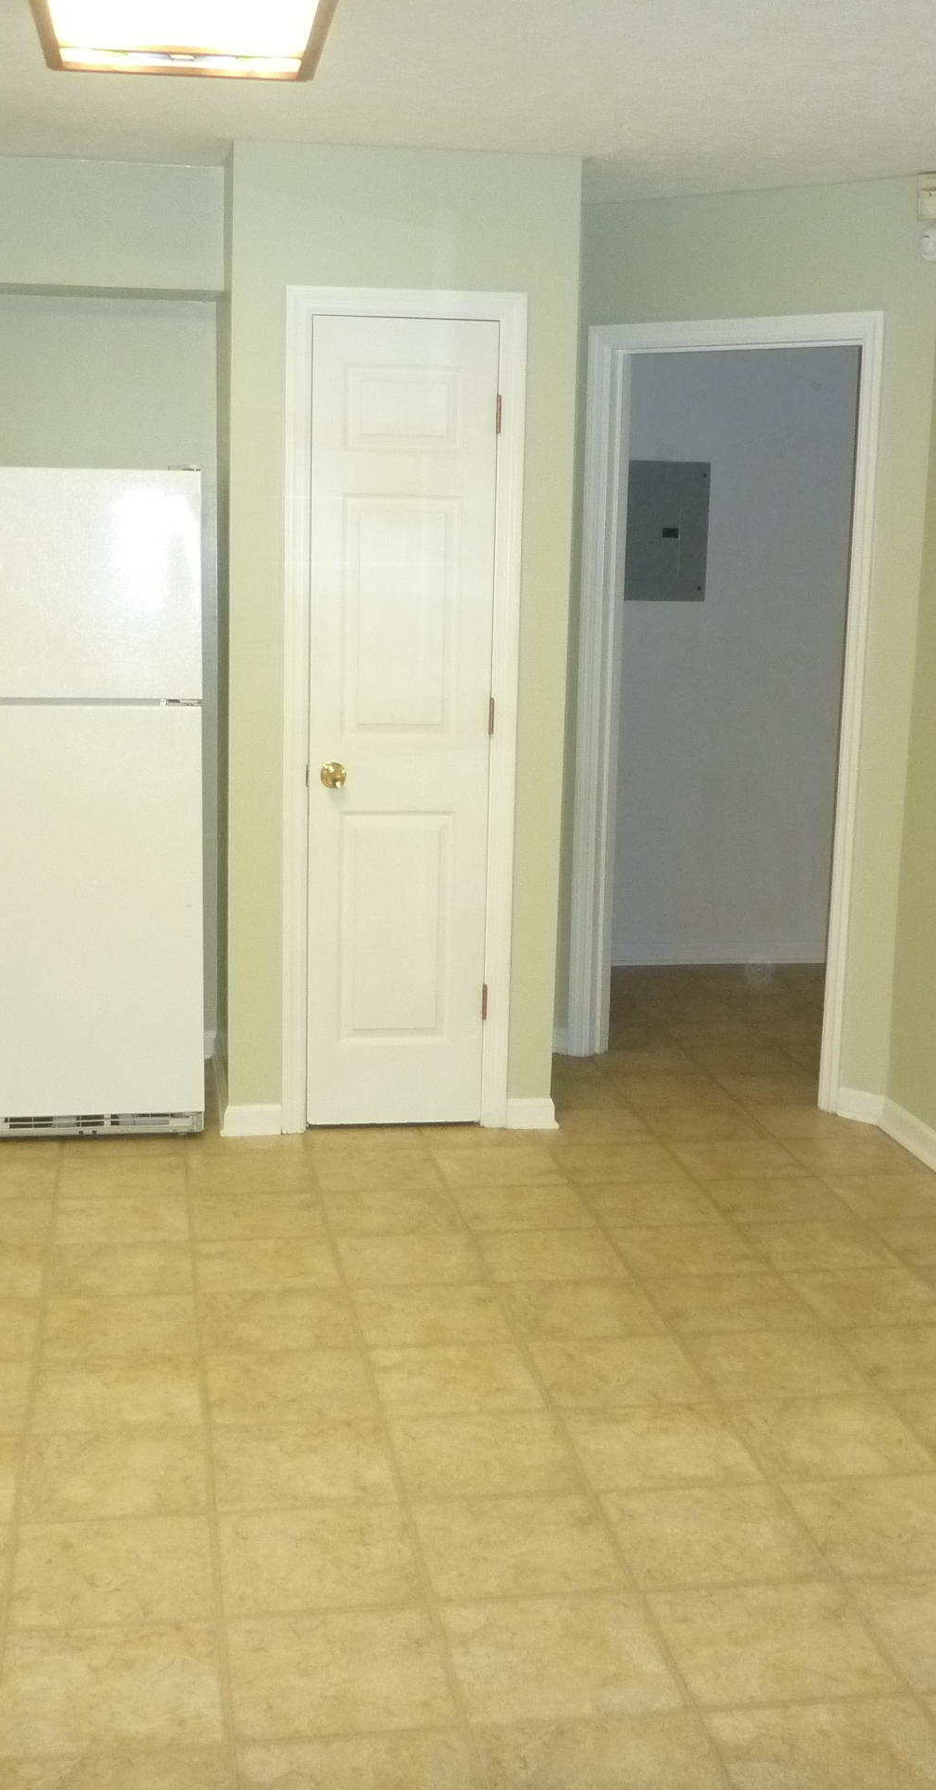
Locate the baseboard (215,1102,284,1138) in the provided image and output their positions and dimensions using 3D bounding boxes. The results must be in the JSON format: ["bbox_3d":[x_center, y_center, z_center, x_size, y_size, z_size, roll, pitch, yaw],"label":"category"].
[{"bbox_3d":[-0.556,0.575,4.976,0.160,0.083,0.022,0,10,-9],"label":"baseboard"}]

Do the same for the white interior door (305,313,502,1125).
[{"bbox_3d":[-0.169,-0.402,4.883,0.460,2.030,0.045,0,10,-9],"label":"white interior door"}]

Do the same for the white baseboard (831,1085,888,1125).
[{"bbox_3d":[1.062,0.564,5.206,0.130,0.092,0.020,8,12,35],"label":"white baseboard"}]

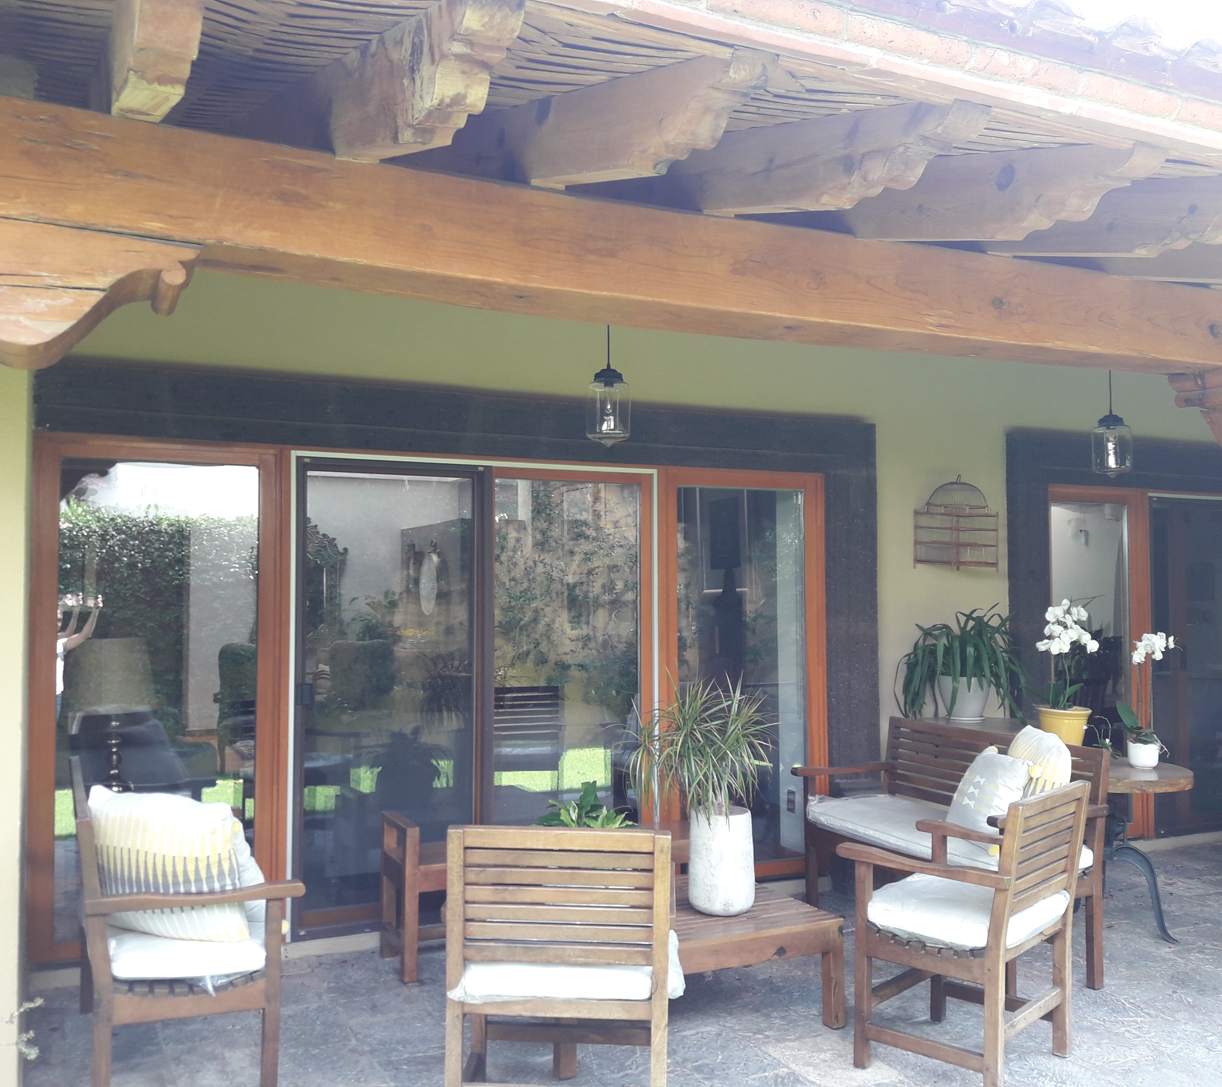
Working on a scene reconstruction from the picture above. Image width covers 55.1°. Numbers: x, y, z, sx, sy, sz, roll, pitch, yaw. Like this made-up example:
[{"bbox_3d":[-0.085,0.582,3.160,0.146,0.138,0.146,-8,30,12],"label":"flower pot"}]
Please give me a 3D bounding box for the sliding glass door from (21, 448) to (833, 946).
[{"bbox_3d":[-0.573,0.652,5.412,3.782,2.100,0.130,1,-3,-26],"label":"sliding glass door"}]

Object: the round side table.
[{"bbox_3d":[2.299,1.426,5.550,0.837,0.721,0.837,0,-2,0],"label":"round side table"}]

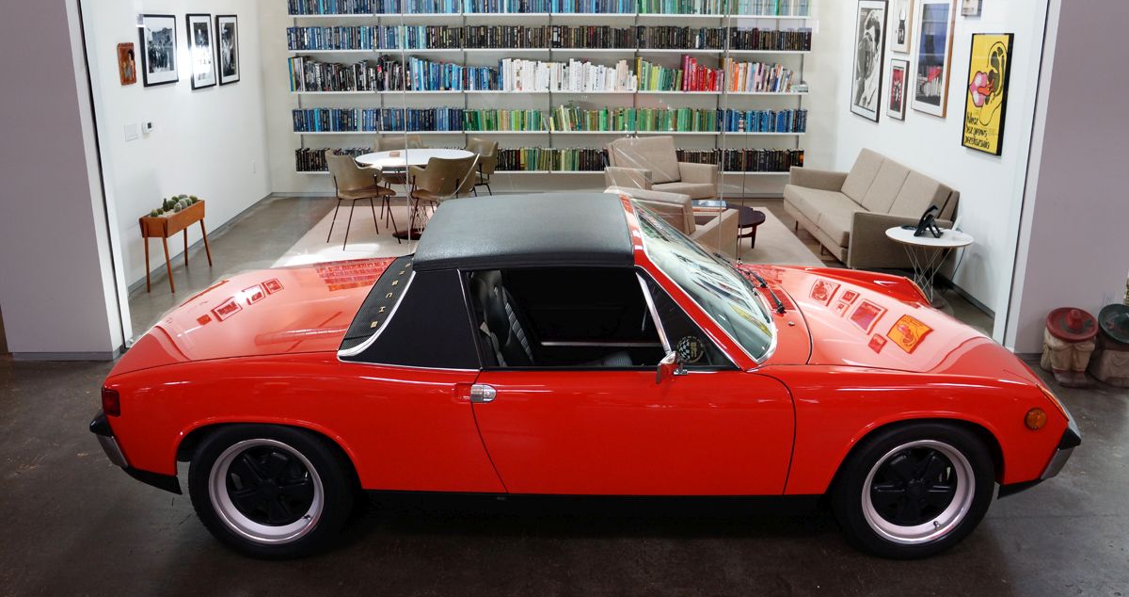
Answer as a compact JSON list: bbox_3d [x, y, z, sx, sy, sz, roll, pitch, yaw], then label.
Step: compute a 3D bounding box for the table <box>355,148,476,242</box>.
[{"bbox_3d":[-1.383,-0.953,8.230,1.080,0.730,1.080,0,18,0],"label":"table"}]

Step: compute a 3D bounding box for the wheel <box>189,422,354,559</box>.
[{"bbox_3d":[-1.110,0.693,3.349,0.610,0.610,0.205,0,18,0],"label":"wheel"}]

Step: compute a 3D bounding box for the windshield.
[{"bbox_3d":[0.606,-0.086,3.828,0.690,0.140,1.220,37,14,-11],"label":"windshield"}]

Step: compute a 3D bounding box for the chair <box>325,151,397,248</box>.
[{"bbox_3d":[-1.850,-0.884,7.923,0.580,0.790,0.590,-12,21,-32],"label":"chair"}]

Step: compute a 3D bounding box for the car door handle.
[{"bbox_3d":[-0.288,0.332,3.112,0.085,0.058,0.050,0,18,0],"label":"car door handle"}]

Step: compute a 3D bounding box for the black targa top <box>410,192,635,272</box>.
[{"bbox_3d":[-0.157,-0.308,3.759,0.840,0.125,1.120,0,18,0],"label":"black targa top"}]

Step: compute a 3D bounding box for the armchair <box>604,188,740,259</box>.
[{"bbox_3d":[0.762,-0.439,6.620,0.810,0.760,0.830,12,21,32],"label":"armchair"}]

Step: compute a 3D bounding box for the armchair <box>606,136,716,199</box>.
[{"bbox_3d":[0.955,-1.177,8.882,0.820,0.760,0.830,-9,20,-26],"label":"armchair"}]

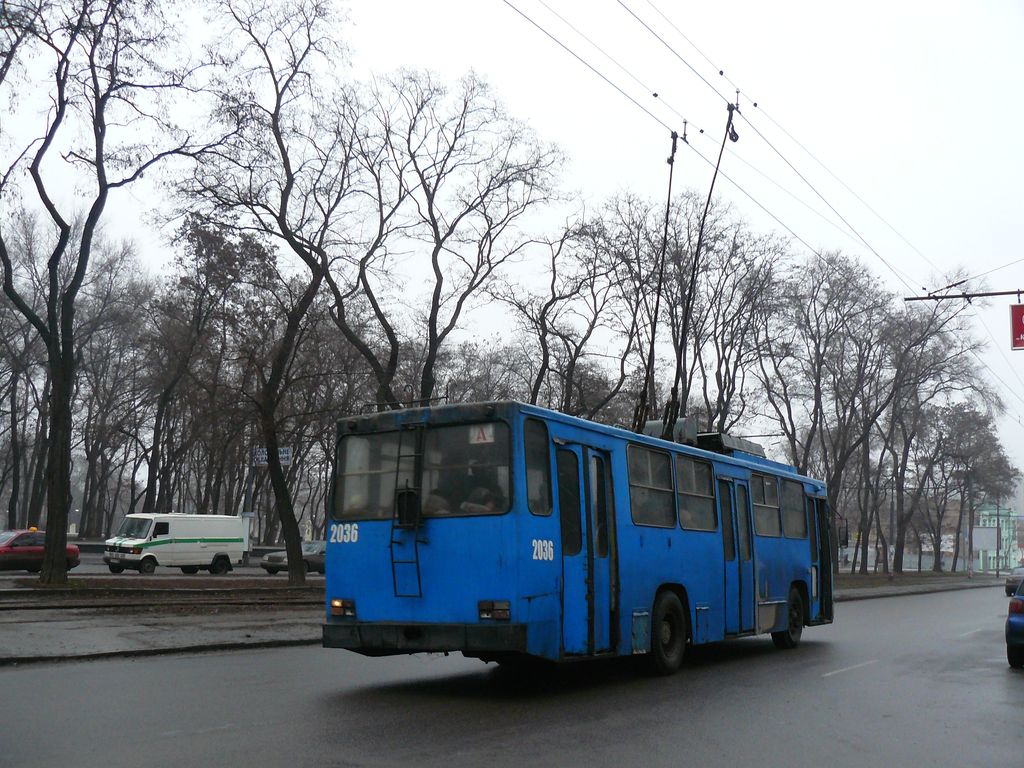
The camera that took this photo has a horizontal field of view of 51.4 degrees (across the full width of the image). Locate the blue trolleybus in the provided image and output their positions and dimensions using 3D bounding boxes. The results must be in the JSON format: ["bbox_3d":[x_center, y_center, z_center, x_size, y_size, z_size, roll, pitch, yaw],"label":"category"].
[{"bbox_3d":[1.978,2.484,15.992,2.540,3.200,11.350,-6,-12,31],"label":"blue trolleybus"}]

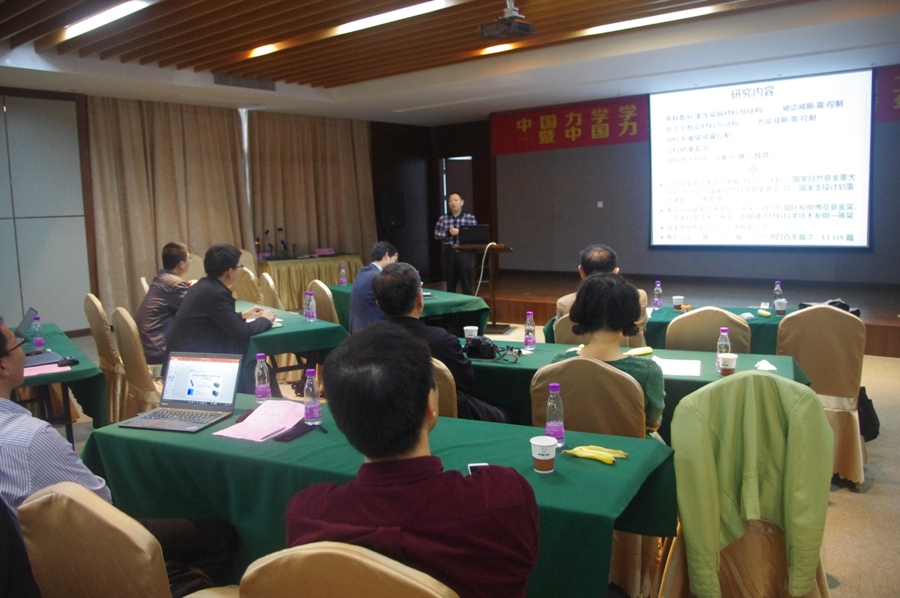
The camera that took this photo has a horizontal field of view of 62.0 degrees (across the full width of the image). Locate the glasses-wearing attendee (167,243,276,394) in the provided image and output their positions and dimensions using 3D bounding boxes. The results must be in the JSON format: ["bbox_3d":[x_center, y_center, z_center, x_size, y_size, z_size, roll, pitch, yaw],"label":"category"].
[{"bbox_3d":[-1.452,0.308,4.745,0.850,1.300,0.560,-7,9,-36],"label":"glasses-wearing attendee"}]

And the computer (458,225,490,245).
[{"bbox_3d":[0.323,-0.788,9.145,0.370,0.240,0.300,0,7,16],"label":"computer"}]

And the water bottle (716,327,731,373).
[{"bbox_3d":[1.221,0.220,3.329,0.061,0.200,0.061,-2,7,0],"label":"water bottle"}]

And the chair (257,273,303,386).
[{"bbox_3d":[-1.430,0.220,6.979,0.560,0.970,0.440,-7,9,-35],"label":"chair"}]

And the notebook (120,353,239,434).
[{"bbox_3d":[-0.986,0.334,2.765,0.331,0.216,0.323,1,8,17],"label":"notebook"}]

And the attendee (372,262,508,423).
[{"bbox_3d":[-0.007,0.465,3.366,0.520,1.250,0.780,4,9,37],"label":"attendee"}]

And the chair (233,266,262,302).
[{"bbox_3d":[-1.955,0.110,7.921,0.560,0.930,0.450,-8,9,-40],"label":"chair"}]

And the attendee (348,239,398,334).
[{"bbox_3d":[-0.576,0.132,6.343,0.750,1.245,0.500,-7,9,-35],"label":"attendee"}]

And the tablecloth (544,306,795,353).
[{"bbox_3d":[1.647,0.474,4.878,1.820,0.750,0.640,2,8,26],"label":"tablecloth"}]

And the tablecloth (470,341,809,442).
[{"bbox_3d":[0.670,0.624,3.642,1.920,0.680,0.680,2,8,26],"label":"tablecloth"}]

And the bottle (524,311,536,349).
[{"bbox_3d":[0.412,0.165,3.877,0.060,0.200,0.060,-2,7,0],"label":"bottle"}]

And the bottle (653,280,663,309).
[{"bbox_3d":[1.457,-0.026,5.234,0.061,0.200,0.061,-2,7,0],"label":"bottle"}]

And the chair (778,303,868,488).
[{"bbox_3d":[2.011,0.475,4.066,0.430,0.960,0.550,2,8,26],"label":"chair"}]

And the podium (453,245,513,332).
[{"bbox_3d":[0.381,-0.117,9.038,0.660,1.050,0.450,1,7,19],"label":"podium"}]

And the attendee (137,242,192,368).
[{"bbox_3d":[-1.979,0.230,5.496,0.820,1.300,0.540,-7,9,-36],"label":"attendee"}]

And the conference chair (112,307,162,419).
[{"bbox_3d":[-1.836,0.499,4.892,0.560,0.960,0.440,-7,9,-37],"label":"conference chair"}]

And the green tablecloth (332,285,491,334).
[{"bbox_3d":[-0.503,0.233,6.910,0.670,0.600,1.870,-6,8,-33],"label":"green tablecloth"}]

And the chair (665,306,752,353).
[{"bbox_3d":[1.462,0.482,4.143,0.470,0.945,0.580,2,8,27],"label":"chair"}]

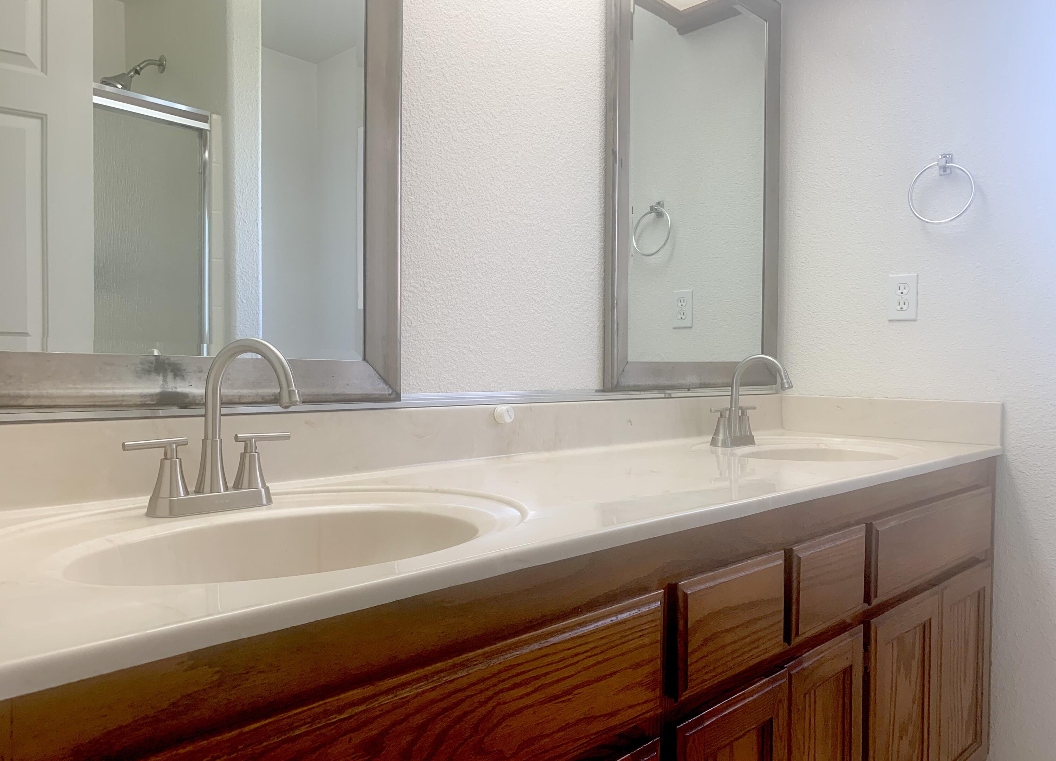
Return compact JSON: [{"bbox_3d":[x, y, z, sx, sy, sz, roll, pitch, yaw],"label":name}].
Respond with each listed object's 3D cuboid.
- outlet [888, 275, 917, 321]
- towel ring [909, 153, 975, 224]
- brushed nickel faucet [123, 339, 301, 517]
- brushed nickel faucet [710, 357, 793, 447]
[{"bbox_3d":[0.948,-0.210,2.005,0.006,0.116,0.070,-1,1,-45],"label":"outlet"},{"bbox_3d":[1.003,-0.464,1.917,0.047,0.172,0.149,-1,1,-45],"label":"towel ring"},{"bbox_3d":[-0.347,0.054,0.930,0.204,0.207,0.173,-1,1,-45],"label":"brushed nickel faucet"},{"bbox_3d":[0.515,0.045,1.776,0.203,0.207,0.177,-1,1,-45],"label":"brushed nickel faucet"}]

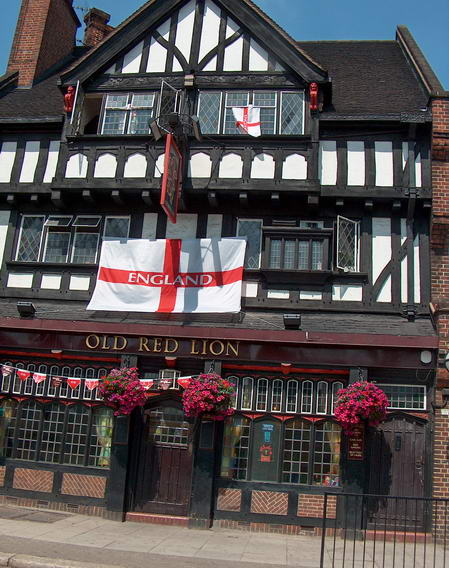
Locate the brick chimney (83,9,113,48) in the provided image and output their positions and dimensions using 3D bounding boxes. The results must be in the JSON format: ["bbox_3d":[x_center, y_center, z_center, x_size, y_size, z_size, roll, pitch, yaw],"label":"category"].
[{"bbox_3d":[-4.131,-8.245,20.925,0.780,1.400,0.780,13,-18,-31],"label":"brick chimney"}]

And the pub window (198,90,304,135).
[{"bbox_3d":[0.552,-3.500,13.097,2.200,1.040,0.140,2,-15,8],"label":"pub window"}]

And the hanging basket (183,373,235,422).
[{"bbox_3d":[-0.265,1.990,11.335,0.927,0.824,0.907,2,-15,8],"label":"hanging basket"}]

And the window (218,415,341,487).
[{"bbox_3d":[1.012,2.997,11.534,2.120,1.170,0.140,2,-15,8],"label":"window"}]

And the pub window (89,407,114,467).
[{"bbox_3d":[-2.271,2.837,11.871,0.410,1.093,0.100,2,-15,8],"label":"pub window"}]

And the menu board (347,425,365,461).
[{"bbox_3d":[2.305,2.766,11.228,0.278,0.611,0.040,2,-15,8],"label":"menu board"}]

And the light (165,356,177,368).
[{"bbox_3d":[-1.023,1.488,12.133,0.222,0.223,0.180,2,-15,8],"label":"light"}]

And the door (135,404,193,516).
[{"bbox_3d":[-1.091,3.250,11.801,0.980,2.000,0.120,2,-15,8],"label":"door"}]

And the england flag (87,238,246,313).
[{"bbox_3d":[-1.075,-0.176,12.528,2.970,1.500,0.140,2,-23,8],"label":"england flag"}]

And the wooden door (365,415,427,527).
[{"bbox_3d":[3.021,3.319,11.222,1.000,1.980,0.120,2,-15,8],"label":"wooden door"}]

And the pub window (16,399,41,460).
[{"bbox_3d":[-3.682,2.758,12.065,0.400,1.074,0.100,2,-15,8],"label":"pub window"}]

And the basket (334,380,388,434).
[{"bbox_3d":[2.416,2.175,11.315,0.900,0.880,0.850,2,-15,8],"label":"basket"}]

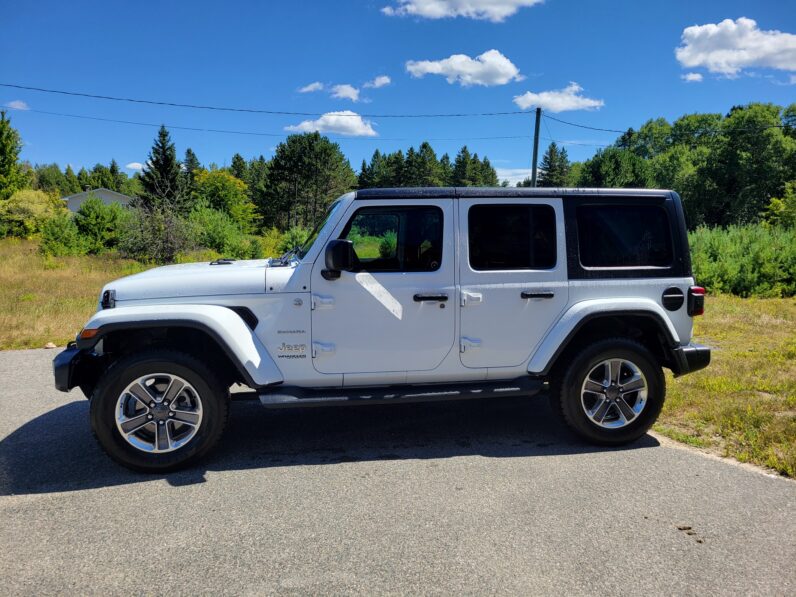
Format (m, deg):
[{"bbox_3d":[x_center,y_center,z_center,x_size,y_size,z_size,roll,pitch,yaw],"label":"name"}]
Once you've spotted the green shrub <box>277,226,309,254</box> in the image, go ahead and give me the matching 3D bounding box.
[{"bbox_3d":[-4.779,-2.617,27.475,1.675,1.373,1.591,-1,7,-10],"label":"green shrub"}]

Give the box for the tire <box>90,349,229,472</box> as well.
[{"bbox_3d":[-1.480,0.692,3.778,0.800,0.800,0.255,-1,7,-9],"label":"tire"}]

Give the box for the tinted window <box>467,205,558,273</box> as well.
[{"bbox_3d":[0.783,-0.417,4.091,0.620,0.450,0.030,-1,0,-8],"label":"tinted window"}]

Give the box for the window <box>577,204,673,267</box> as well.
[{"bbox_3d":[1.634,-0.437,4.256,0.740,0.430,0.035,-1,0,-10],"label":"window"}]

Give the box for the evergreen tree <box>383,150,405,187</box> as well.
[{"bbox_3d":[-0.463,-10.180,60.538,3.400,9.410,3.400,0,7,0],"label":"evergreen tree"}]

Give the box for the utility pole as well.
[{"bbox_3d":[7.848,-6.866,34.545,0.260,7.960,0.260,4,8,12],"label":"utility pole"}]

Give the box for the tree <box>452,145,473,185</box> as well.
[{"bbox_3d":[7.453,-12.806,68.558,2.622,9.035,2.622,1,7,6],"label":"tree"}]

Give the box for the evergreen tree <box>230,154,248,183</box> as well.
[{"bbox_3d":[-16.447,-10.459,62.539,3.000,9.420,3.000,-2,7,-14],"label":"evergreen tree"}]

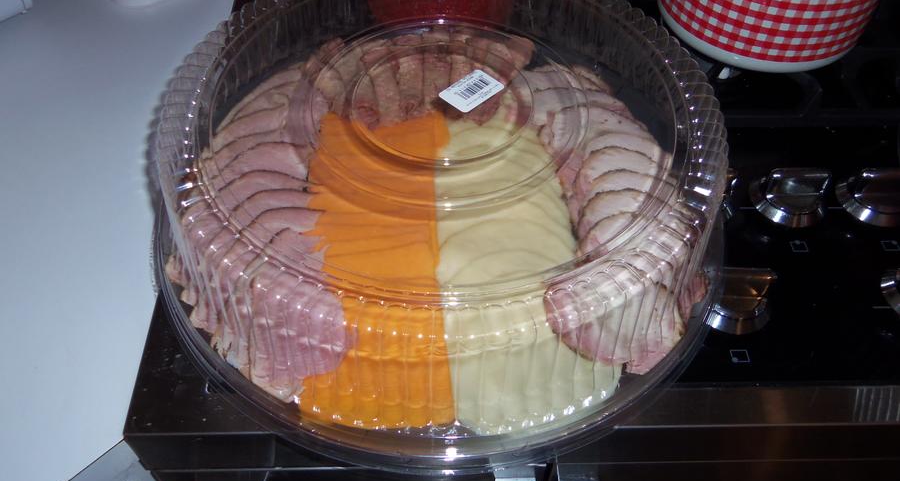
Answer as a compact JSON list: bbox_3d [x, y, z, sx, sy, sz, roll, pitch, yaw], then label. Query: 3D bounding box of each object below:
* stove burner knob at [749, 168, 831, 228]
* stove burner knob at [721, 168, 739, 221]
[{"bbox_3d":[0.300,-0.048,0.631,0.066,0.035,0.066,-1,55,0],"label":"stove burner knob"},{"bbox_3d":[0.224,-0.047,0.632,0.066,0.035,0.066,-1,55,0],"label":"stove burner knob"}]

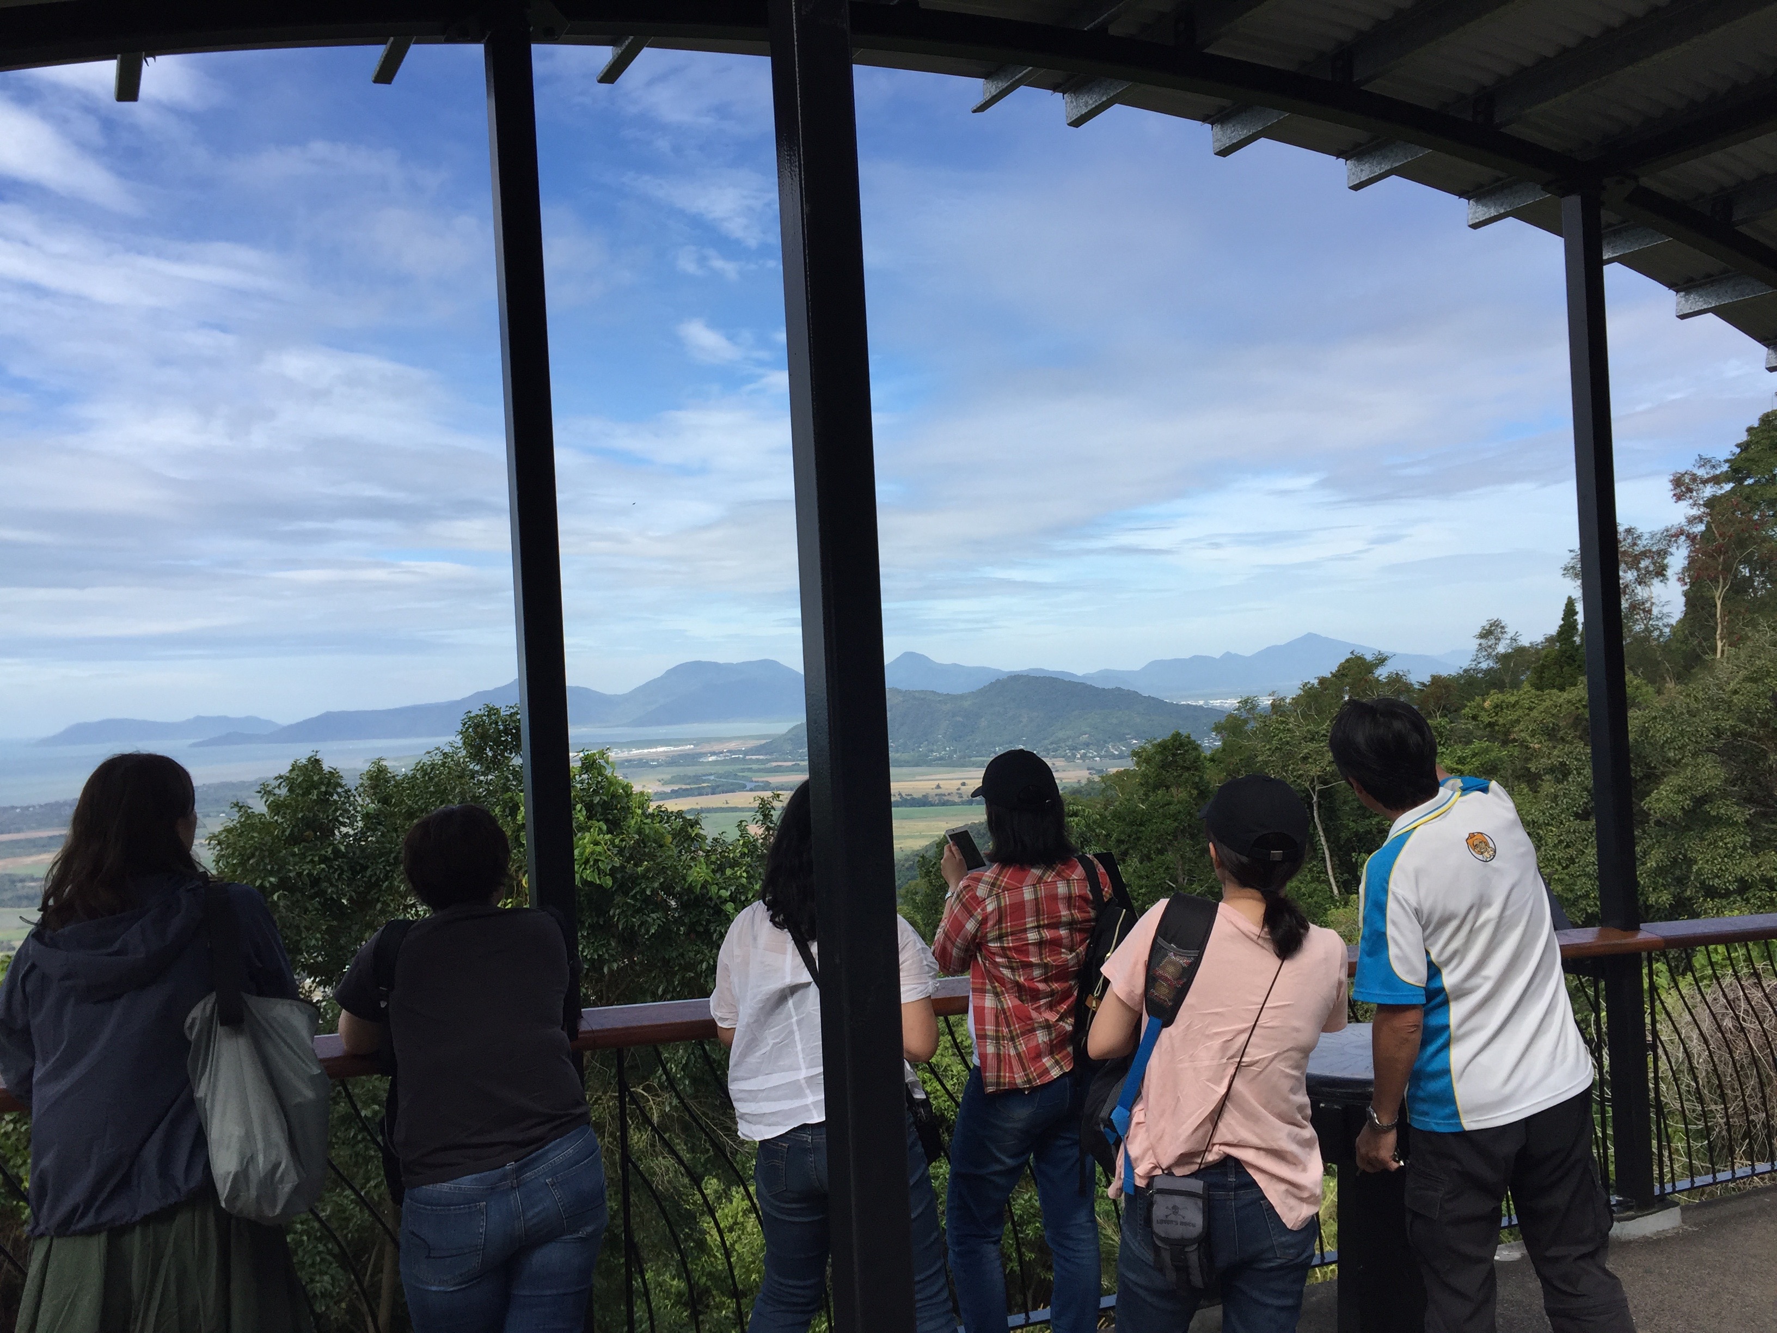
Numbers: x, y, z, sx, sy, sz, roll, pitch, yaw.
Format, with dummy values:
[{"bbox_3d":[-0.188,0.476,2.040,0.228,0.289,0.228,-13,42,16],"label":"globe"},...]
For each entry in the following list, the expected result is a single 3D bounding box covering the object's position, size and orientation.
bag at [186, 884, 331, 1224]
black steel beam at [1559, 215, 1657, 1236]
[{"bbox_3d":[-1.057,0.649,2.500,0.235,0.550,0.180,-5,0,-24],"label":"bag"},{"bbox_3d":[2.426,0.106,5.030,0.090,3.420,0.090,-3,0,-23],"label":"black steel beam"}]

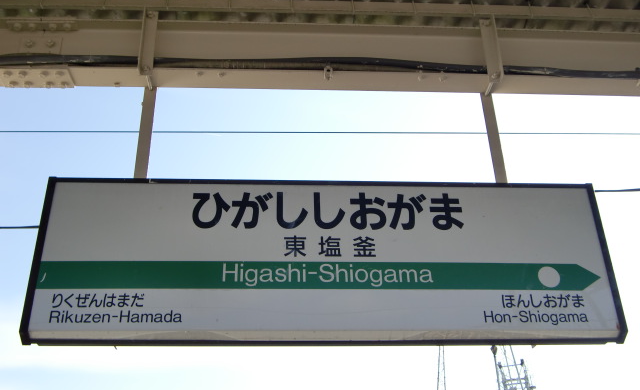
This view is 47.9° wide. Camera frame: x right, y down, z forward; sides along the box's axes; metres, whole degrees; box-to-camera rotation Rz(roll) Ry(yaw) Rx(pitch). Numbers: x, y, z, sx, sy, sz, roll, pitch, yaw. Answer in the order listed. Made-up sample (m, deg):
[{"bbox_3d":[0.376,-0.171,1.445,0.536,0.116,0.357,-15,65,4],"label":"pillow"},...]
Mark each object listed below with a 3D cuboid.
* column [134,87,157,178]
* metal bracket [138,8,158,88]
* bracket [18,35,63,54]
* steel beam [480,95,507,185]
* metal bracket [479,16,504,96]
[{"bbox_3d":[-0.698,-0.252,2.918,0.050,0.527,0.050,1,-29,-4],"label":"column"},{"bbox_3d":[-0.693,-0.640,2.933,0.050,0.338,0.050,1,-29,-4],"label":"metal bracket"},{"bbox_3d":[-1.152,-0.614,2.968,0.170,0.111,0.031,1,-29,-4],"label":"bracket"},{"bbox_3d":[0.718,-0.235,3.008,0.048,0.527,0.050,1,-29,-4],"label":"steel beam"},{"bbox_3d":[0.721,-0.624,3.022,0.051,0.338,0.050,1,-29,-4],"label":"metal bracket"}]

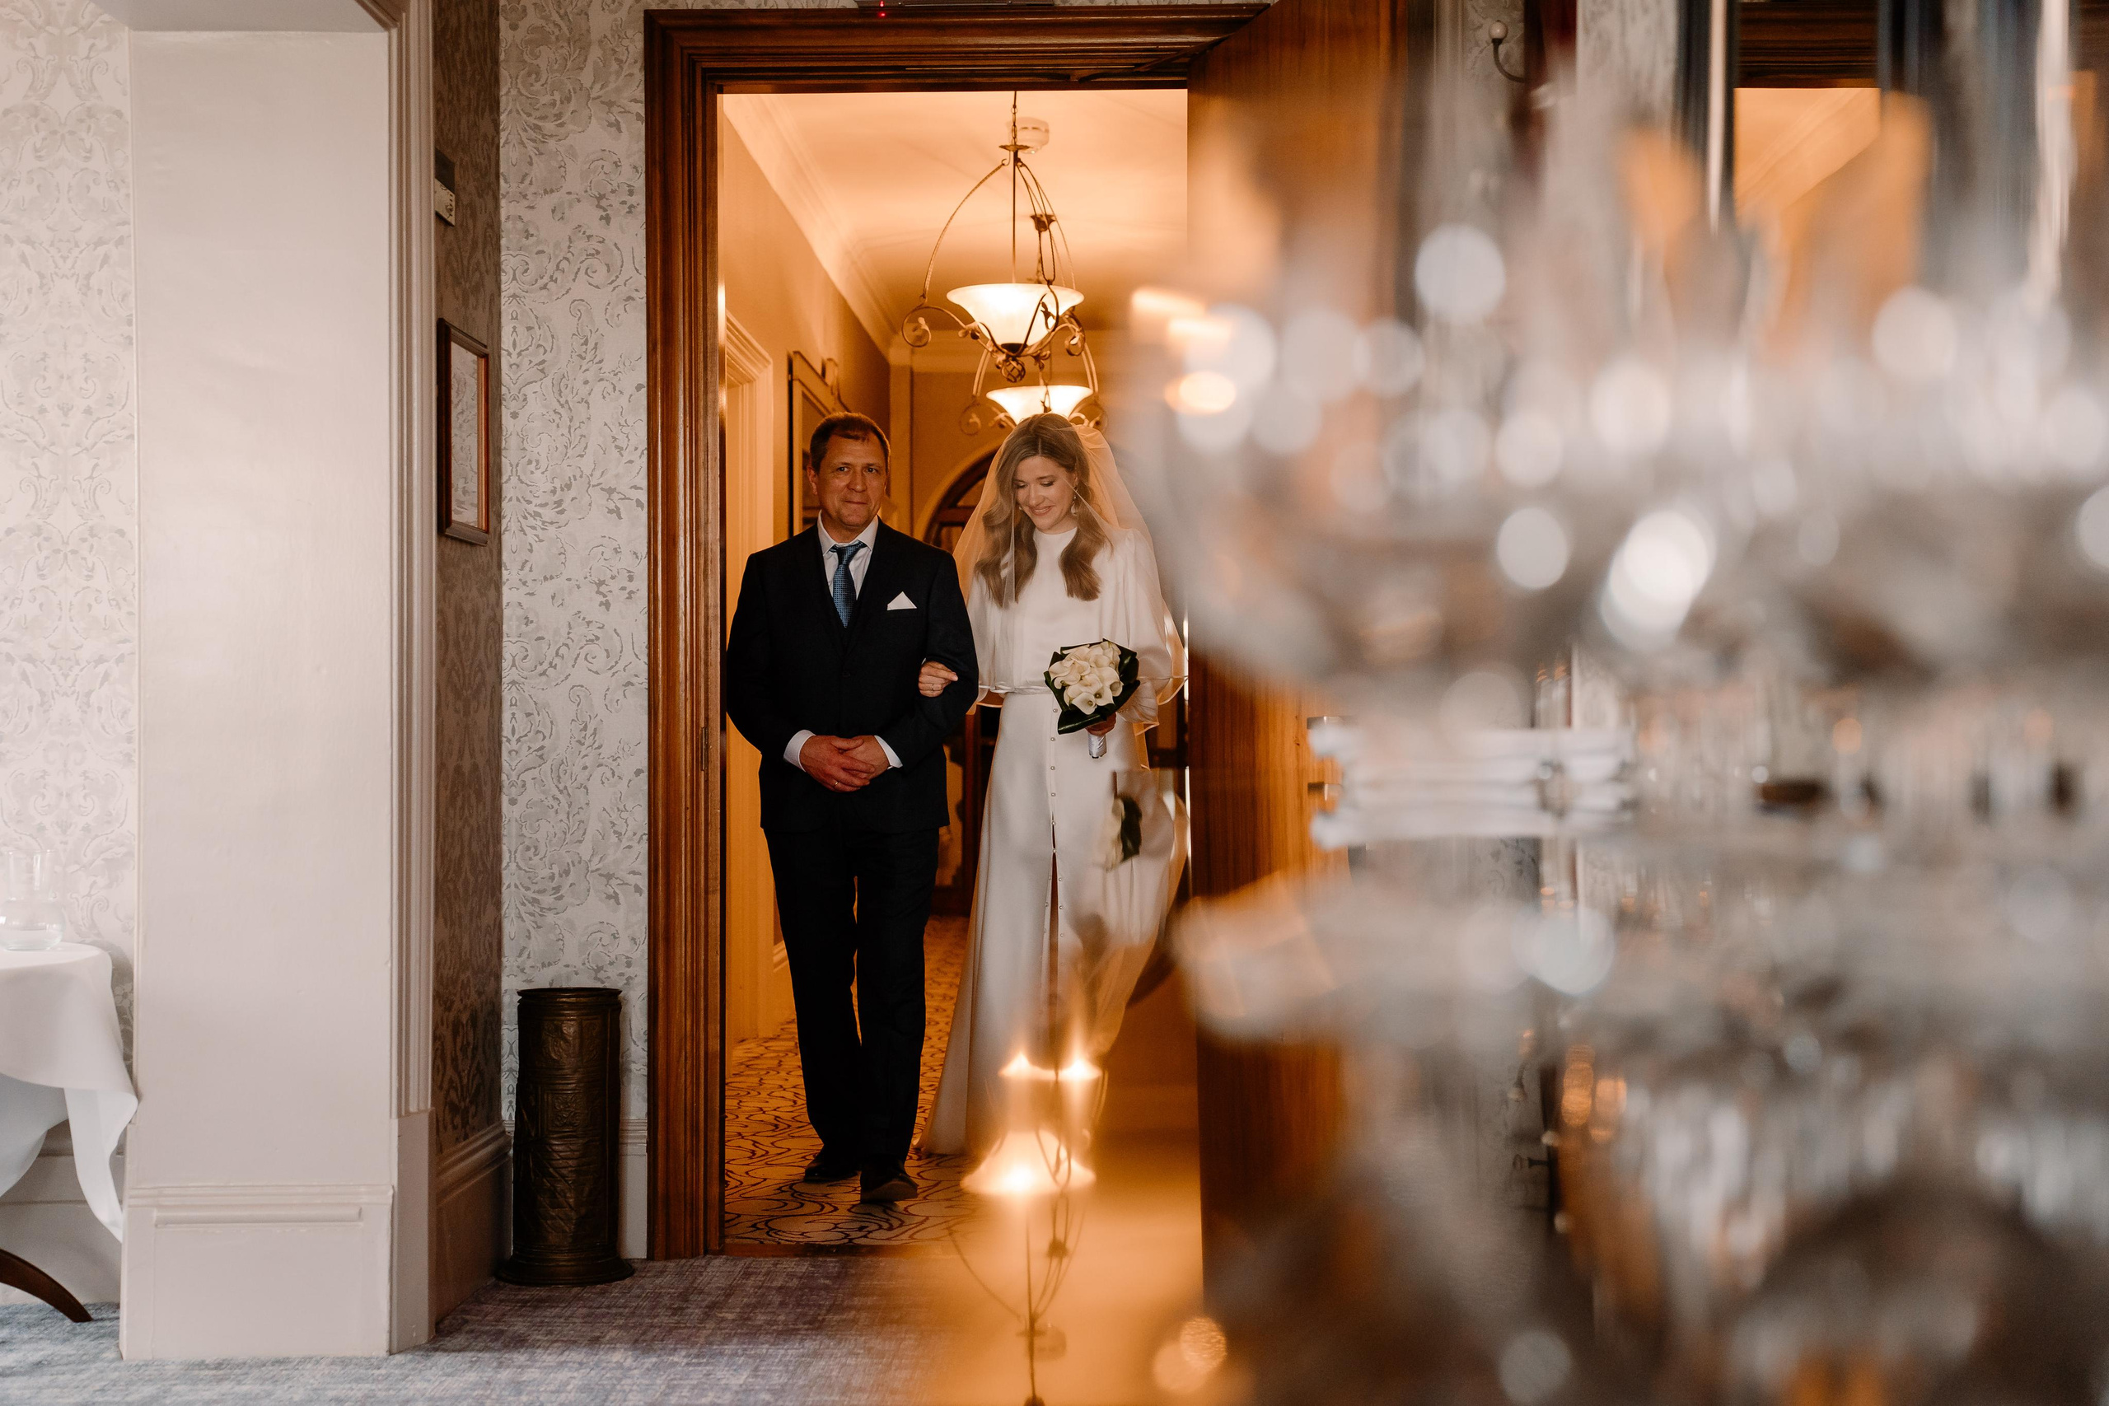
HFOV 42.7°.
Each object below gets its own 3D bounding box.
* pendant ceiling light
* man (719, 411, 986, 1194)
[{"bbox_3d":[-0.160,-1.335,7.600,0.520,0.870,0.530,0,0,0],"label":"pendant ceiling light"},{"bbox_3d":[-0.455,0.226,6.100,0.575,1.760,0.460,0,0,-2],"label":"man"}]

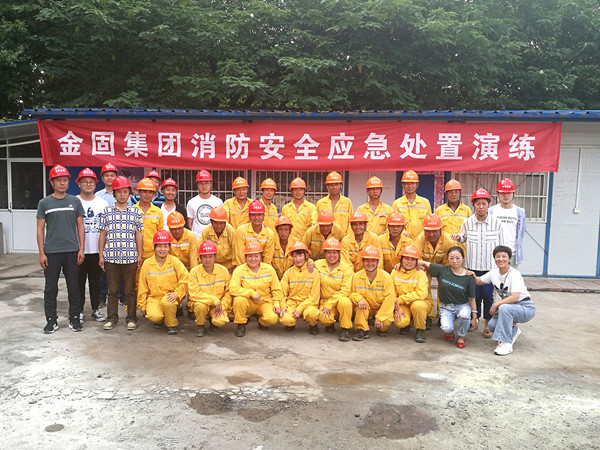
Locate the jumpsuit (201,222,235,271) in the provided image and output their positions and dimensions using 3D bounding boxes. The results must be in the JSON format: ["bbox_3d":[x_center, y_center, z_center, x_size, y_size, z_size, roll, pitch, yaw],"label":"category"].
[{"bbox_3d":[-0.966,0.522,5.480,0.520,1.130,0.600,1,4,-3],"label":"jumpsuit"}]

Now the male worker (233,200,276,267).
[{"bbox_3d":[-0.553,0.377,5.686,0.520,1.360,0.620,0,6,-3],"label":"male worker"}]

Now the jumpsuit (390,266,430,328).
[{"bbox_3d":[1.232,0.818,5.220,0.450,0.640,0.620,2,5,9],"label":"jumpsuit"}]

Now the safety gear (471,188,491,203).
[{"bbox_3d":[2.005,-0.324,5.170,0.215,0.160,0.275,3,-8,19],"label":"safety gear"}]

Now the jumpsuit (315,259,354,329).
[{"bbox_3d":[0.378,0.727,5.130,0.460,0.754,0.640,1,4,3],"label":"jumpsuit"}]

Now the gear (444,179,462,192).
[{"bbox_3d":[1.873,-0.475,5.700,0.215,0.160,0.275,2,2,17],"label":"gear"}]

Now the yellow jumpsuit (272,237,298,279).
[{"bbox_3d":[-0.188,0.554,5.683,0.460,0.930,0.580,0,6,0],"label":"yellow jumpsuit"}]

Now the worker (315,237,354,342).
[{"bbox_3d":[0.377,0.652,5.120,0.460,1.045,0.700,1,4,3],"label":"worker"}]

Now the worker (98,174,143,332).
[{"bbox_3d":[-1.960,0.286,5.124,0.470,1.640,0.300,-1,6,-10],"label":"worker"}]

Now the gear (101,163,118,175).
[{"bbox_3d":[-2.452,-0.718,6.030,0.215,0.160,0.275,0,-8,-20],"label":"gear"}]

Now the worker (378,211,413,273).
[{"bbox_3d":[1.171,0.487,5.680,0.520,1.335,0.550,1,5,6],"label":"worker"}]

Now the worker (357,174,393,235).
[{"bbox_3d":[0.949,0.218,5.880,0.490,1.650,0.330,1,6,3],"label":"worker"}]

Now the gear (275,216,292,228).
[{"bbox_3d":[-0.193,-0.030,5.580,0.215,0.155,0.270,1,-2,0],"label":"gear"}]

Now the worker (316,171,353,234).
[{"bbox_3d":[0.436,0.182,5.917,0.490,1.710,0.330,0,6,0],"label":"worker"}]

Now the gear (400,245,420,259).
[{"bbox_3d":[1.204,0.292,5.100,0.225,0.160,0.280,2,9,11],"label":"gear"}]

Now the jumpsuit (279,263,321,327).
[{"bbox_3d":[-0.006,0.746,5.200,0.460,0.674,0.620,1,4,0],"label":"jumpsuit"}]

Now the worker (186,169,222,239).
[{"bbox_3d":[-1.223,0.212,5.960,0.500,1.810,0.310,1,4,-4],"label":"worker"}]

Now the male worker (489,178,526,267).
[{"bbox_3d":[2.471,0.308,5.600,0.500,1.723,0.330,2,5,18],"label":"male worker"}]

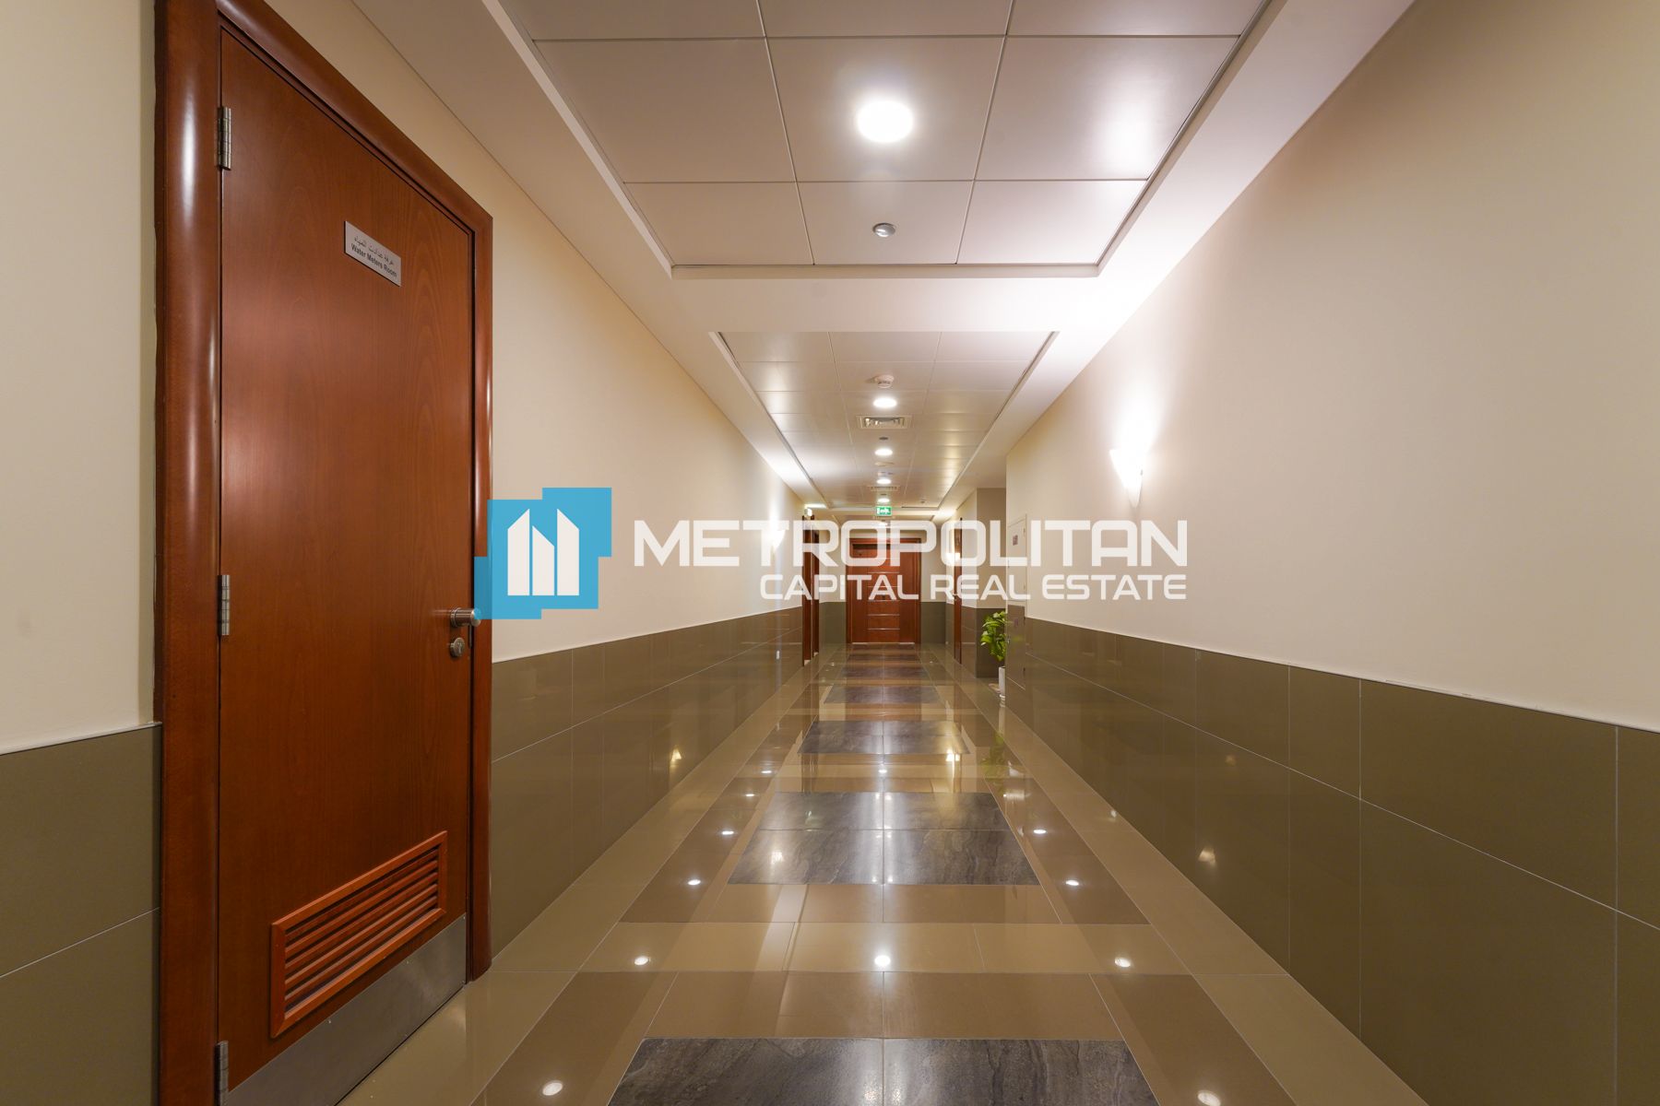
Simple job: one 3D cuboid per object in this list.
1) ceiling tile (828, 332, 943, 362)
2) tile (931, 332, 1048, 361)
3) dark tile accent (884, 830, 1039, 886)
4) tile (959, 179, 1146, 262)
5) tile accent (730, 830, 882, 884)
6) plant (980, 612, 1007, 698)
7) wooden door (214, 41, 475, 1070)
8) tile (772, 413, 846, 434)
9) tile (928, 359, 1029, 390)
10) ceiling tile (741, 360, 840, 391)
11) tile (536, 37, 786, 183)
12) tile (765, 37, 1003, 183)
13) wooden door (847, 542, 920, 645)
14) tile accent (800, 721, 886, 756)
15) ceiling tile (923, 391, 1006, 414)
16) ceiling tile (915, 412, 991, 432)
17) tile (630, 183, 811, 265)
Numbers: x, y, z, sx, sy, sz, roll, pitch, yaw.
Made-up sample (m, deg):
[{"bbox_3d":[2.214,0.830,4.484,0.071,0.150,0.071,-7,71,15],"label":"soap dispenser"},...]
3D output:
[{"bbox_3d":[0.306,-1.196,3.676,0.605,0.020,0.566,0,-2,3],"label":"ceiling tile"},{"bbox_3d":[0.900,-1.195,3.668,0.580,0.020,0.573,0,-4,2],"label":"tile"},{"bbox_3d":[0.539,1.330,2.832,0.606,0.012,0.577,0,-2,3],"label":"dark tile accent"},{"bbox_3d":[0.812,-1.265,2.489,0.605,0.020,0.553,0,-2,3],"label":"tile"},{"bbox_3d":[-0.067,1.330,2.832,0.606,0.012,0.577,0,-2,3],"label":"tile accent"},{"bbox_3d":[1.942,1.115,7.158,0.520,0.950,0.500,0,-2,3],"label":"plant"},{"bbox_3d":[-1.123,0.144,1.553,0.050,2.213,0.704,0,-2,4],"label":"wooden door"},{"bbox_3d":[-0.156,-1.096,5.387,0.605,0.020,0.602,0,-2,3],"label":"tile"},{"bbox_3d":[0.947,-1.161,4.232,0.580,0.020,0.562,0,-4,2],"label":"tile"},{"bbox_3d":[-0.251,-1.163,4.242,0.605,0.020,0.566,0,-2,3],"label":"ceiling tile"},{"bbox_3d":[-0.433,-1.302,1.931,0.580,0.020,0.575,0,-4,2],"label":"tile"},{"bbox_3d":[0.161,-1.302,1.927,0.608,0.020,0.575,0,-4,2],"label":"tile"},{"bbox_3d":[1.192,0.838,14.131,1.613,2.292,0.120,0,-2,3],"label":"wooden door"},{"bbox_3d":[0.128,1.466,5.160,0.606,0.012,1.227,0,-2,3],"label":"tile accent"},{"bbox_3d":[0.994,-1.126,4.794,0.580,0.020,0.568,0,-4,2],"label":"ceiling tile"},{"bbox_3d":[1.041,-1.091,5.362,0.580,0.020,0.575,0,-4,2],"label":"ceiling tile"},{"bbox_3d":[-0.386,-1.267,2.498,0.580,0.020,0.565,0,-4,2],"label":"tile"}]

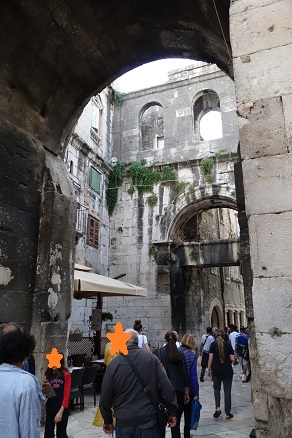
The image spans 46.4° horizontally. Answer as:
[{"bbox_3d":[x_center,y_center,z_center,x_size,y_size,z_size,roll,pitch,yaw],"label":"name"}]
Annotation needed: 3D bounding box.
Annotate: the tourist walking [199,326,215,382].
[{"bbox_3d":[2.109,4.615,11.621,0.520,1.740,0.450,-5,-19,14],"label":"tourist walking"}]

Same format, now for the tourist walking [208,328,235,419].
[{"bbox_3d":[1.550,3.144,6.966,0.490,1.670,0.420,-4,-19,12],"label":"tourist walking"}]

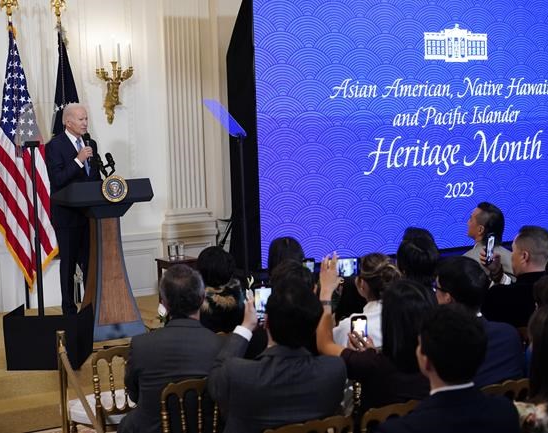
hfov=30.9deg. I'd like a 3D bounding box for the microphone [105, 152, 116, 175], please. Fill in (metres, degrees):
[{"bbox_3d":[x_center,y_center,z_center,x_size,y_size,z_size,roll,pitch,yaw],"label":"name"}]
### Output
[{"bbox_3d":[-1.248,-0.405,7.576,0.050,0.170,0.110,-4,5,-32],"label":"microphone"}]

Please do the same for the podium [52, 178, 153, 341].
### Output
[{"bbox_3d":[-1.296,0.314,7.610,0.700,1.195,0.450,-4,5,-32],"label":"podium"}]

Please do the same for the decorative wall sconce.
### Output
[{"bbox_3d":[-1.535,-1.280,9.553,0.350,0.750,0.240,-4,5,-32],"label":"decorative wall sconce"}]

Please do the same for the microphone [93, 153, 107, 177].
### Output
[{"bbox_3d":[-1.317,-0.395,7.534,0.060,0.180,0.120,-4,5,-32],"label":"microphone"}]

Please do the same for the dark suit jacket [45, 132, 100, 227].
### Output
[{"bbox_3d":[-1.625,-0.292,8.067,0.490,0.780,0.320,-6,6,-42],"label":"dark suit jacket"}]

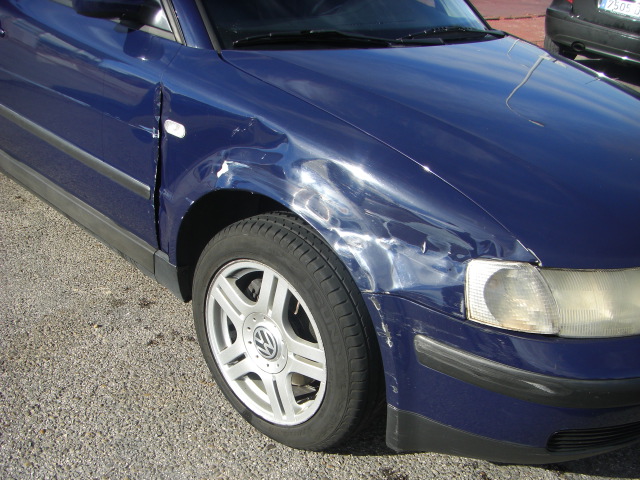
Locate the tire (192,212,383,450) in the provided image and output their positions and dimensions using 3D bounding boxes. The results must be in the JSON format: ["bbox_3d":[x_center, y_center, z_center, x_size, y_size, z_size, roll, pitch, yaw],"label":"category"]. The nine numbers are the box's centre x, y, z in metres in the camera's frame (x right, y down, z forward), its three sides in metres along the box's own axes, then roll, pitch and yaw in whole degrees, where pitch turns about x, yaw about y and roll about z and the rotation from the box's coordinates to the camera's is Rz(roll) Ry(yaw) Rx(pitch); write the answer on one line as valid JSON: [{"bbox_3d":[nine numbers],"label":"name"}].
[{"bbox_3d":[-0.086,0.238,1.850,0.630,0.625,0.210,22,28,37],"label":"tire"}]

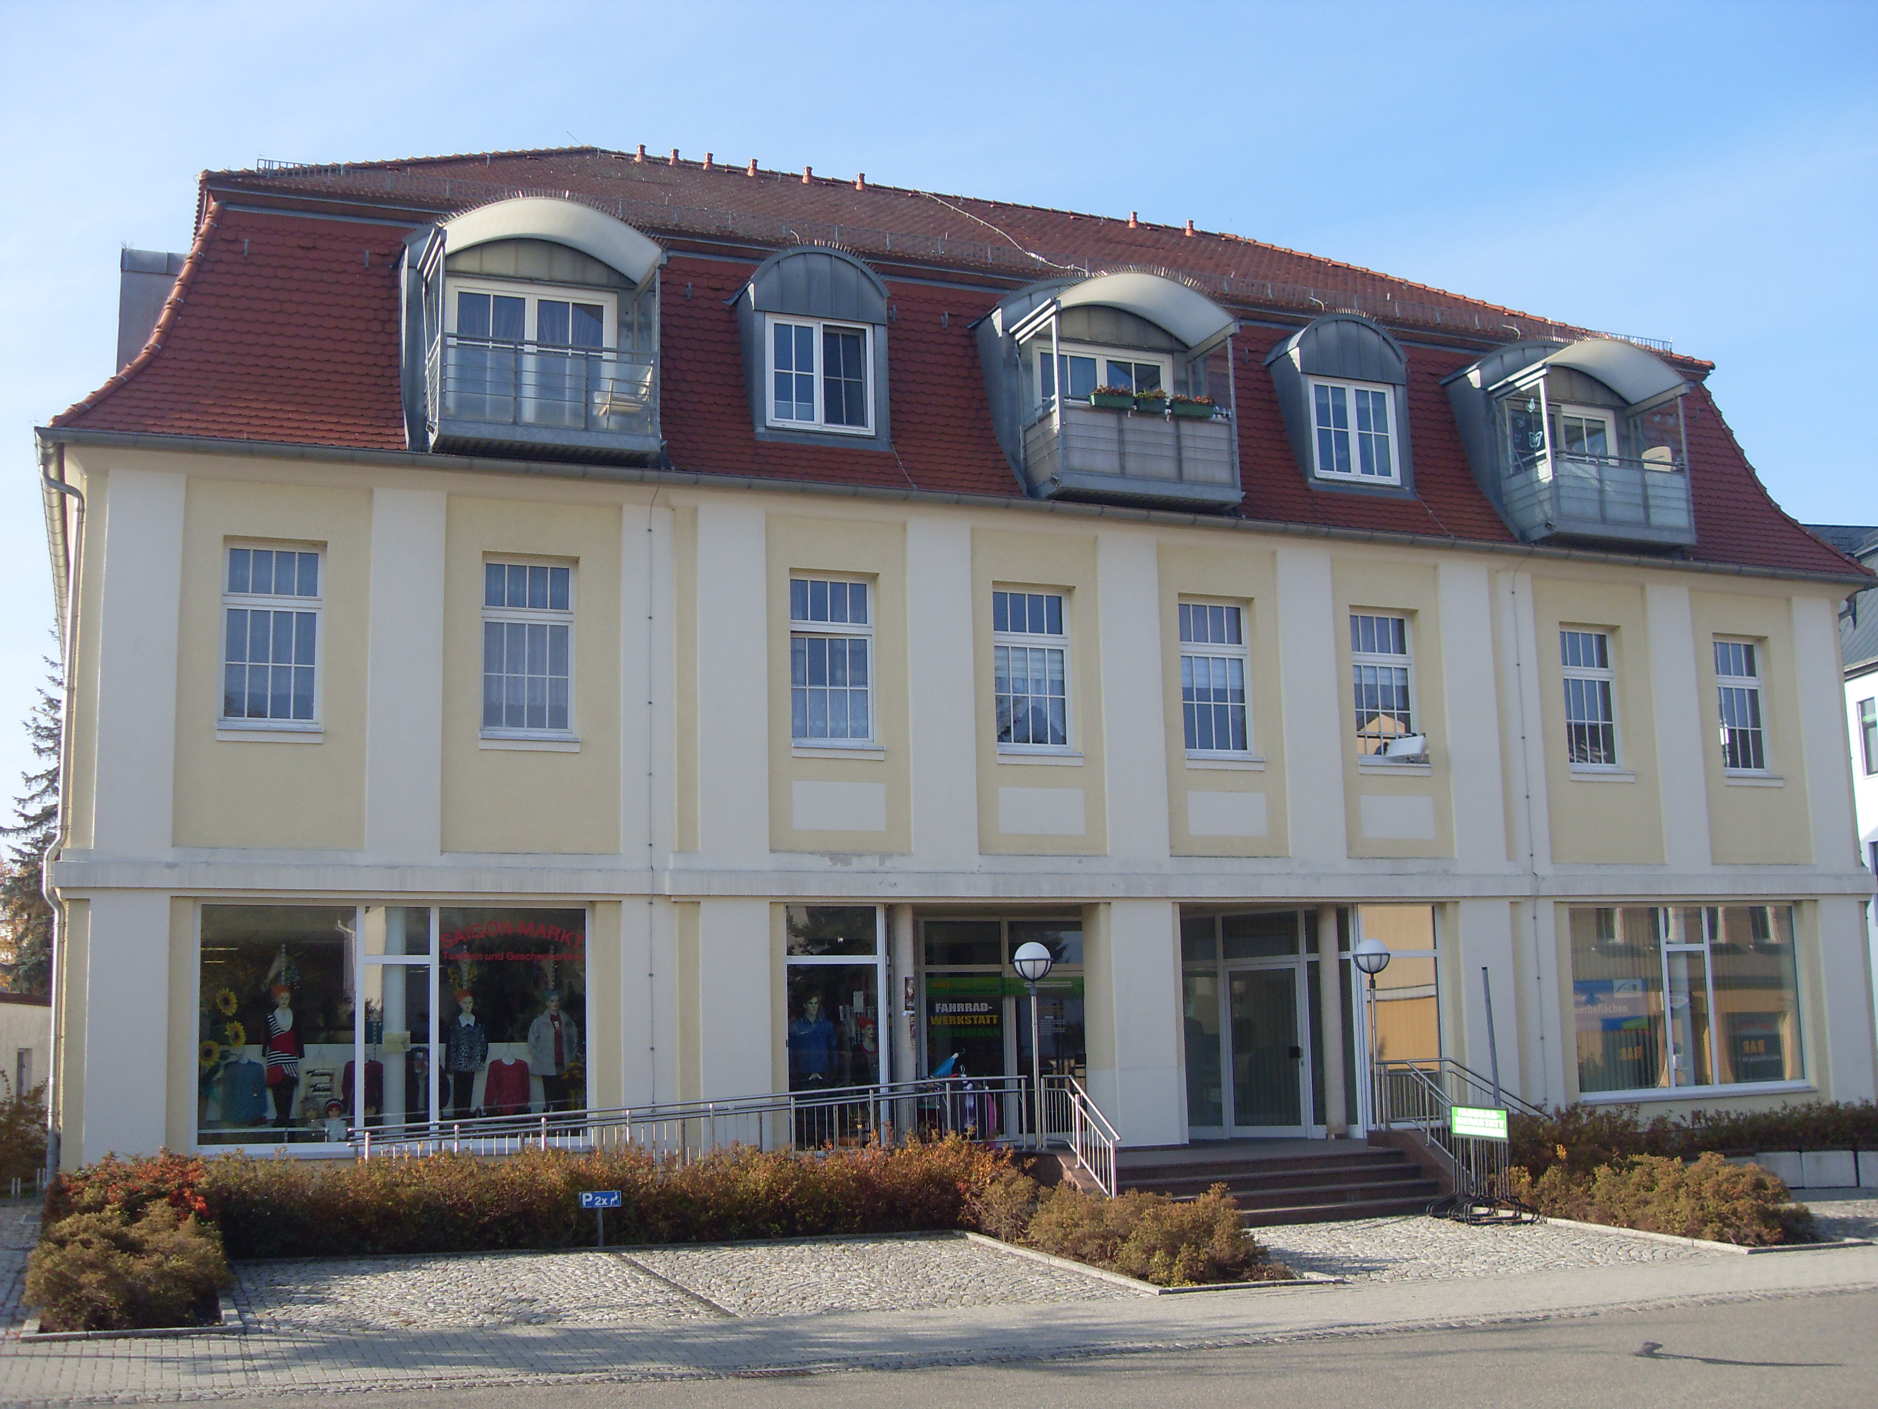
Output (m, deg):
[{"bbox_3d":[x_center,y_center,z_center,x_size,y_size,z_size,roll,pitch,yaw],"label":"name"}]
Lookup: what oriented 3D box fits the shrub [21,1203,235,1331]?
[{"bbox_3d":[-5.819,4.006,14.504,1.380,0.780,1.700,2,-10,-21],"label":"shrub"}]

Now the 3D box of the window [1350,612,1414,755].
[{"bbox_3d":[6.249,-0.269,28.266,1.100,2.110,0.160,2,-10,-21],"label":"window"}]

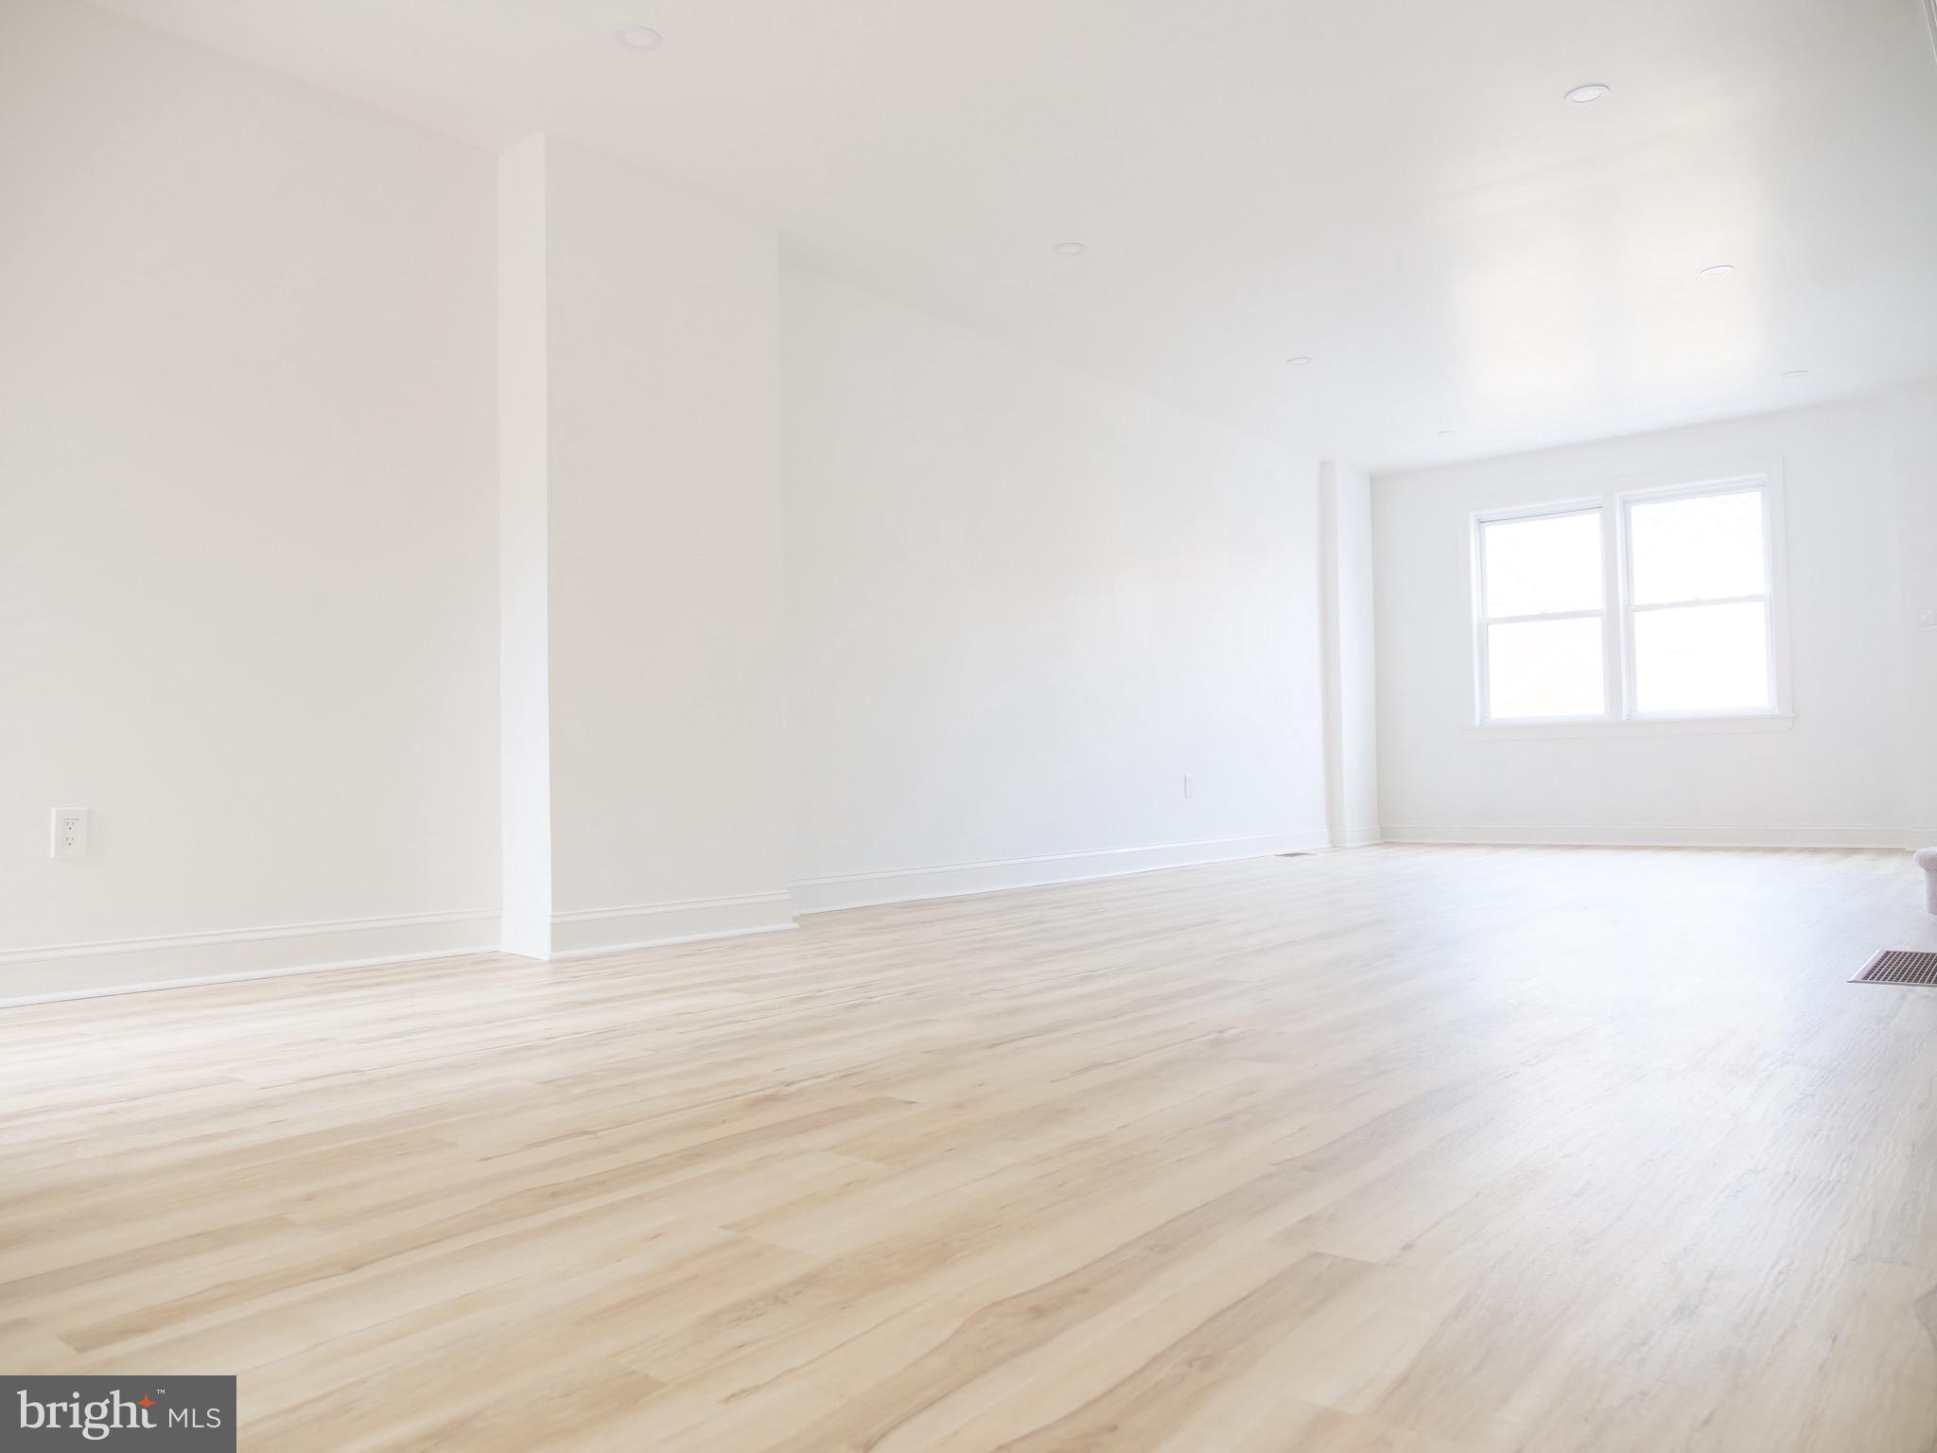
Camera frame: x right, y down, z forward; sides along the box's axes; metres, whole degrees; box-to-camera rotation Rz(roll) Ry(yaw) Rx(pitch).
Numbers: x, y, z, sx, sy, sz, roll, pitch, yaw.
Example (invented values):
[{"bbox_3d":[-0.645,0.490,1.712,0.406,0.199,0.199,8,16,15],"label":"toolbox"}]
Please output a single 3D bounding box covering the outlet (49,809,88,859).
[{"bbox_3d":[-2.246,0.266,3.360,0.009,0.128,0.081,-3,-2,40],"label":"outlet"}]

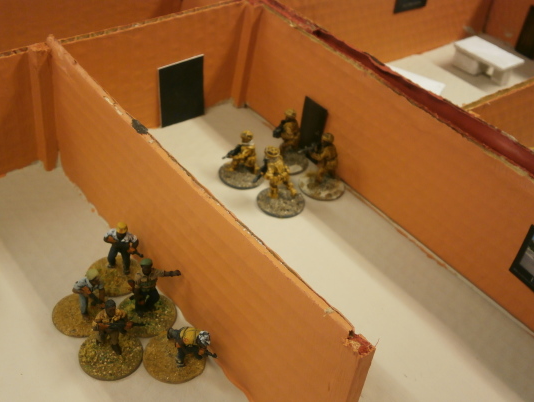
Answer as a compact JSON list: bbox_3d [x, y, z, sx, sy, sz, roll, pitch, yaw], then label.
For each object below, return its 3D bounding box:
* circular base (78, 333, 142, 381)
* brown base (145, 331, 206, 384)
[{"bbox_3d":[-0.062,0.060,0.288,0.025,0.003,0.025,5,37,-3],"label":"circular base"},{"bbox_3d":[-0.037,0.062,0.290,0.025,0.002,0.025,7,37,0],"label":"brown base"}]

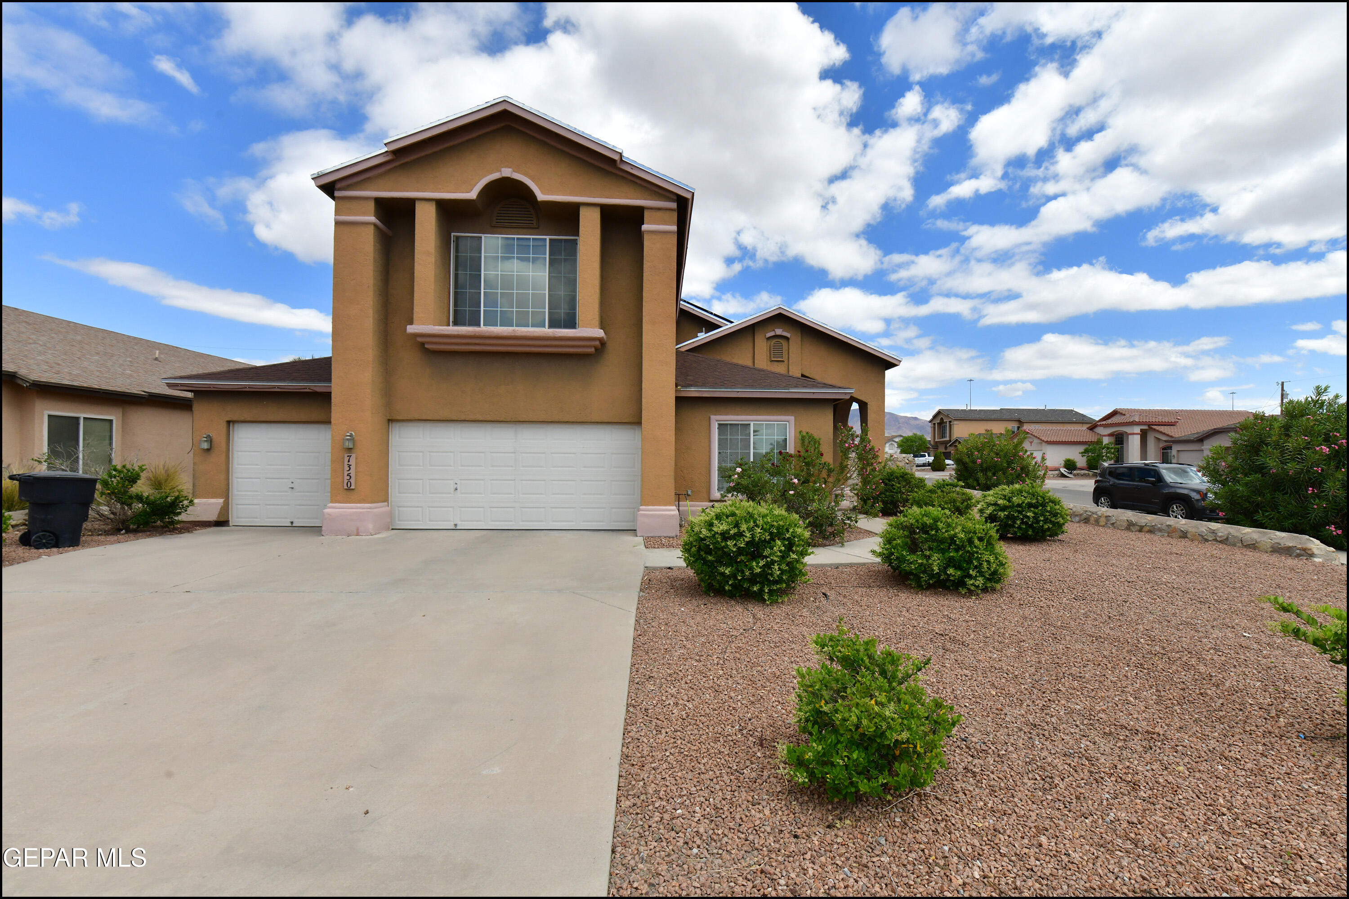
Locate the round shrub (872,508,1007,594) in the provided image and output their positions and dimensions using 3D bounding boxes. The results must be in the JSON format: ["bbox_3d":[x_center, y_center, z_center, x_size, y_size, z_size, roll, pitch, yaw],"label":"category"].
[{"bbox_3d":[3.330,1.220,7.020,1.550,1.030,1.500,1,-1,-3],"label":"round shrub"}]

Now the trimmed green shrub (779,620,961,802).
[{"bbox_3d":[0.980,1.230,2.830,0.900,0.770,0.850,0,0,0],"label":"trimmed green shrub"}]

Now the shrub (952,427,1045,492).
[{"bbox_3d":[10.400,0.430,18.000,2.700,2.550,2.600,0,0,0],"label":"shrub"}]

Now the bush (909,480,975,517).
[{"bbox_3d":[6.550,1.100,13.700,1.550,0.950,1.500,0,0,0],"label":"bush"}]

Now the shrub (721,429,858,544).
[{"bbox_3d":[2.150,0.640,10.450,2.450,2.050,1.600,1,-1,-3],"label":"shrub"}]

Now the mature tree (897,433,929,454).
[{"bbox_3d":[35.300,-0.350,83.000,4.800,5.000,4.700,0,0,0],"label":"mature tree"}]

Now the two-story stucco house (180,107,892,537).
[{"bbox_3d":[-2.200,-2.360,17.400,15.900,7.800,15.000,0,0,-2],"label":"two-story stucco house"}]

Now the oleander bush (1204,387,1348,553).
[{"bbox_3d":[11.150,0.270,10.000,2.800,3.000,2.700,0,0,0],"label":"oleander bush"}]

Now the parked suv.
[{"bbox_3d":[15.660,1.350,18.010,1.820,1.690,4.240,1,-1,-4],"label":"parked suv"}]

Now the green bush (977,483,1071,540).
[{"bbox_3d":[6.750,1.190,10.950,1.530,1.080,1.500,1,-1,-3],"label":"green bush"}]

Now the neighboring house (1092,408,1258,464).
[{"bbox_3d":[45.000,-1.200,51.000,12.000,5.900,10.500,0,0,-5],"label":"neighboring house"}]

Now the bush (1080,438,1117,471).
[{"bbox_3d":[36.300,0.550,48.000,2.500,2.800,2.400,1,-1,-3],"label":"bush"}]

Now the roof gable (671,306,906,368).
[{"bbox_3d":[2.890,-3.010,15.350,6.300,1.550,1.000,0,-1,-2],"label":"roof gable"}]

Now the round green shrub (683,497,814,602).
[{"bbox_3d":[0.810,1.050,6.300,1.420,1.060,1.400,0,0,0],"label":"round green shrub"}]

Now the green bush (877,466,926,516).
[{"bbox_3d":[5.830,1.070,14.500,1.280,1.270,1.250,1,-1,-3],"label":"green bush"}]

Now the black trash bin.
[{"bbox_3d":[-9.750,0.945,8.820,0.720,1.150,0.900,0,-1,30],"label":"black trash bin"}]

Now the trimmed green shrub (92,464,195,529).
[{"bbox_3d":[-10.150,0.900,10.800,1.450,1.300,1.300,1,-1,-3],"label":"trimmed green shrub"}]

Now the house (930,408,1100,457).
[{"bbox_3d":[45.500,-1.500,76.000,17.000,8.200,14.000,1,-1,-3],"label":"house"}]

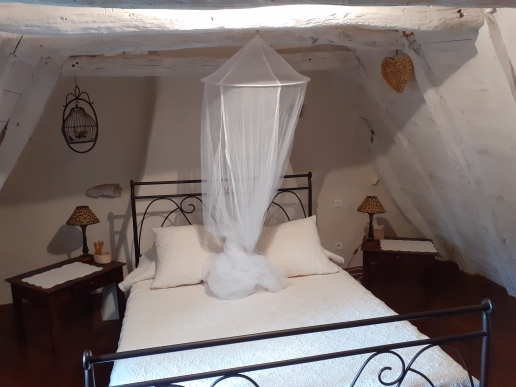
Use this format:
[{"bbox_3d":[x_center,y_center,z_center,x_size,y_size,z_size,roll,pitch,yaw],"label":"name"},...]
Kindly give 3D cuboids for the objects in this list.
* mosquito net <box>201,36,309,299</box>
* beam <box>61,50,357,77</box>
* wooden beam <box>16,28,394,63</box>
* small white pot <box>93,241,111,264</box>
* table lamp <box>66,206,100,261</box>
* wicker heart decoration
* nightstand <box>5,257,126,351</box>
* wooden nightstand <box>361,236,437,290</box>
[{"bbox_3d":[0.000,-0.186,2.567,0.700,1.590,0.680,-3,9,-13],"label":"mosquito net"},{"bbox_3d":[-0.308,-1.037,3.192,2.330,0.155,0.150,-5,10,-12],"label":"beam"},{"bbox_3d":[-0.185,-0.949,2.477,2.350,0.170,0.180,-5,10,-12],"label":"wooden beam"},{"bbox_3d":[-1.310,0.485,3.373,0.148,0.176,0.148,-3,10,-12],"label":"small white pot"},{"bbox_3d":[-1.394,0.317,3.228,0.272,0.430,0.272,4,11,30],"label":"table lamp"},{"bbox_3d":[0.933,-0.792,2.687,0.222,0.255,0.050,-1,9,-1],"label":"wicker heart decoration"},{"bbox_3d":[-1.385,0.796,2.991,0.491,0.440,0.636,4,11,30],"label":"nightstand"},{"bbox_3d":[1.266,0.676,3.669,0.599,0.430,0.474,2,10,19],"label":"wooden nightstand"}]

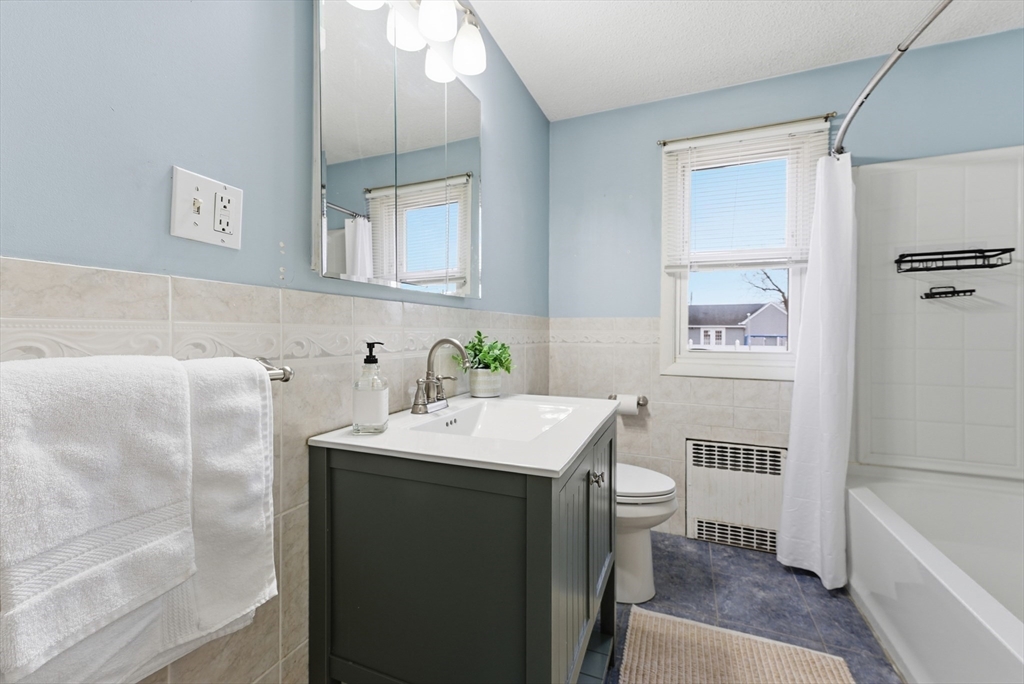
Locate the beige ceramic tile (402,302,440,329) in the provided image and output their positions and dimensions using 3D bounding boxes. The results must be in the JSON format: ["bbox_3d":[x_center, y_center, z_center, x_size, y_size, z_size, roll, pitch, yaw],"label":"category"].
[{"bbox_3d":[-0.305,-0.087,1.342,0.010,0.079,0.203,1,1,24],"label":"beige ceramic tile"}]

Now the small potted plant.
[{"bbox_3d":[-0.108,0.078,1.509,0.200,0.254,0.218,0,1,0],"label":"small potted plant"}]

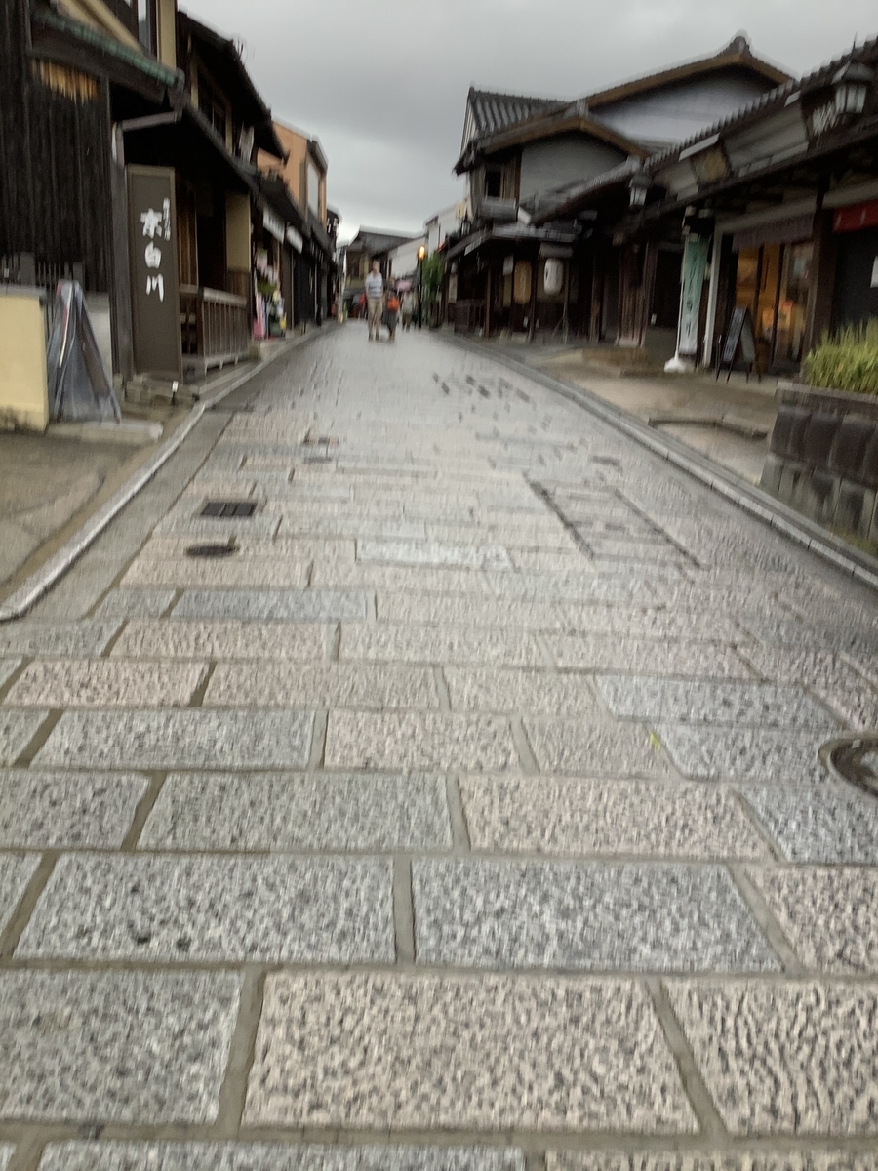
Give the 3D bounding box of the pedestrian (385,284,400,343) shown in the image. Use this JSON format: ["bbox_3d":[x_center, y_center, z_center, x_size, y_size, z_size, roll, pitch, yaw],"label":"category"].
[{"bbox_3d":[-1.063,-6.427,24.319,0.500,1.500,0.400,1,14,-4],"label":"pedestrian"}]

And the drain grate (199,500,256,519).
[{"bbox_3d":[-1.060,-0.368,5.273,0.275,0.030,0.280,2,20,-4],"label":"drain grate"}]

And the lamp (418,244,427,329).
[{"bbox_3d":[-0.646,-11.165,39.132,0.360,3.050,0.360,1,14,-4],"label":"lamp"}]

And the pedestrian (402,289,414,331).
[{"bbox_3d":[-1.095,-9.929,37.305,0.500,1.620,0.380,1,14,-4],"label":"pedestrian"}]

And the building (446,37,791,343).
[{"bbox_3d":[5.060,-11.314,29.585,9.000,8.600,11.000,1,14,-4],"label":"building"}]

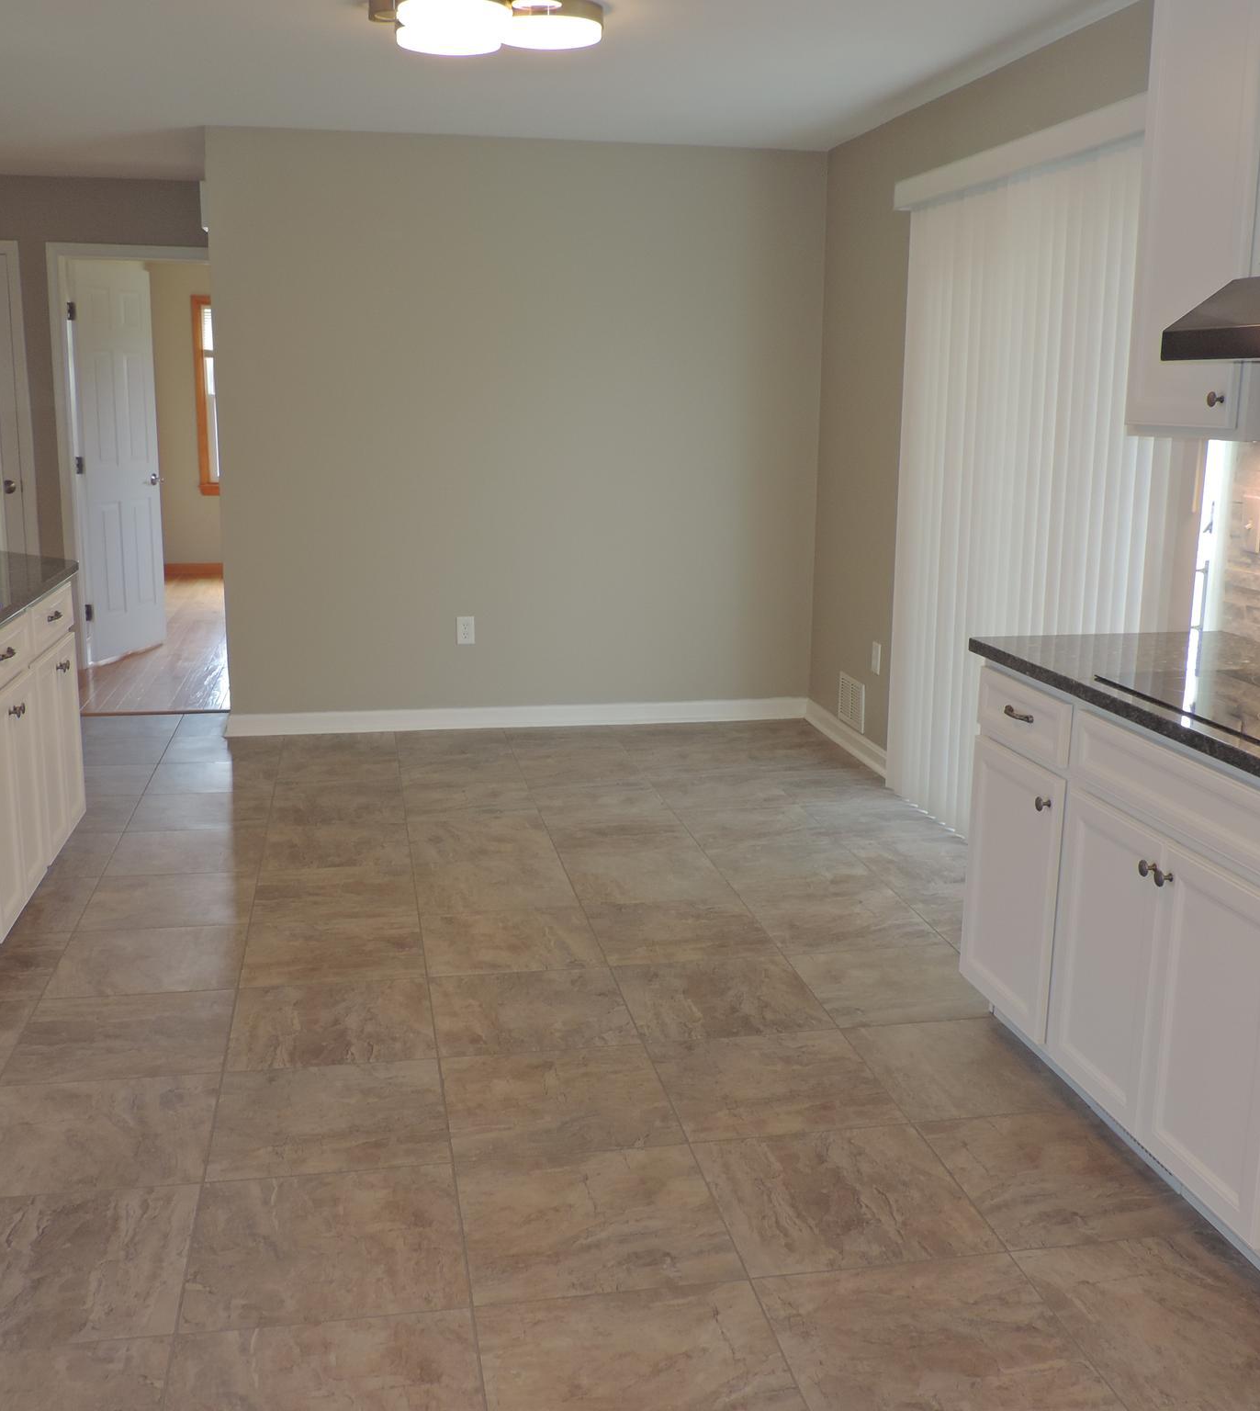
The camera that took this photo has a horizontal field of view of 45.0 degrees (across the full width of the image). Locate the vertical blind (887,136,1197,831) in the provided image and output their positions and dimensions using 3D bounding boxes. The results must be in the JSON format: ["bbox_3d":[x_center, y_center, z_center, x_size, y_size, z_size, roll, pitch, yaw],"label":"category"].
[{"bbox_3d":[1.139,-0.508,4.478,0.085,2.040,1.940,-2,12,-10],"label":"vertical blind"}]

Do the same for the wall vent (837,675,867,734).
[{"bbox_3d":[0.910,-0.016,6.236,0.014,0.190,0.345,-2,12,-10],"label":"wall vent"}]

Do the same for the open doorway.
[{"bbox_3d":[-2.372,-1.206,7.620,0.900,2.100,0.150,-2,12,-10],"label":"open doorway"}]

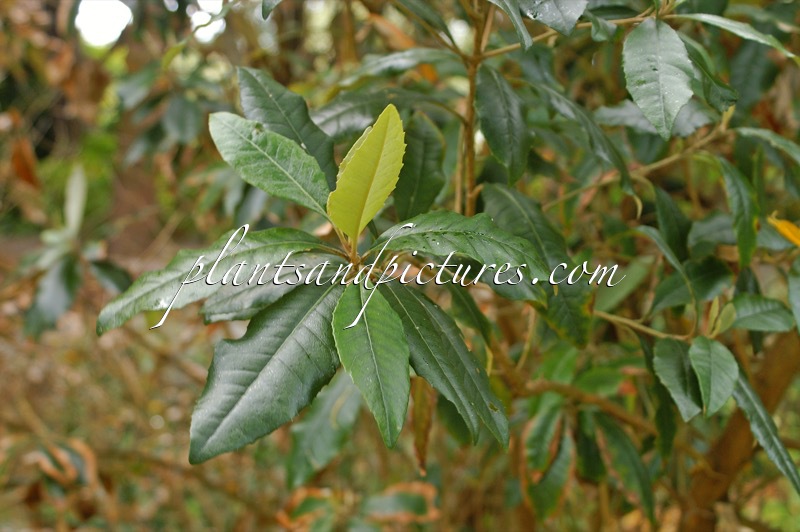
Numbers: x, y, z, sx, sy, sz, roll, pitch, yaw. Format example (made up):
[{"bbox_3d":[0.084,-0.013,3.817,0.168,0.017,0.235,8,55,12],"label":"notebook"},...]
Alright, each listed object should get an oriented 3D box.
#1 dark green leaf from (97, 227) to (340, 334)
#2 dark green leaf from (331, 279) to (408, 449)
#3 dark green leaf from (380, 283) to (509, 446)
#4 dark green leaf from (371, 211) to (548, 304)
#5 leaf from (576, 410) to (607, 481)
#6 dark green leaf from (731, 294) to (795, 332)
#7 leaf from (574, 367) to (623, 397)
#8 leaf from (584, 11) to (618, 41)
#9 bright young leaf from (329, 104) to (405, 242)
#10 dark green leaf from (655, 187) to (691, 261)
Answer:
[{"bbox_3d":[-0.090,0.009,0.738,0.127,0.018,0.036,-17,31,-9],"label":"dark green leaf"},{"bbox_3d":[-0.012,0.044,0.718,0.036,0.098,0.011,-8,-34,-3],"label":"dark green leaf"},{"bbox_3d":[0.022,0.046,0.735,0.031,0.013,0.104,-23,64,-28],"label":"dark green leaf"},{"bbox_3d":[0.031,-0.005,0.747,0.092,0.018,0.036,11,35,3],"label":"dark green leaf"},{"bbox_3d":[0.144,0.134,1.120,0.020,0.055,0.018,-9,-7,0],"label":"leaf"},{"bbox_3d":[0.224,0.029,0.920,0.039,0.021,0.018,-6,-24,0],"label":"dark green leaf"},{"bbox_3d":[0.151,0.087,1.120,0.038,0.020,0.018,-4,-20,0],"label":"leaf"},{"bbox_3d":[0.119,-0.142,0.880,0.019,0.019,0.015,-4,-6,0],"label":"leaf"},{"bbox_3d":[-0.015,-0.045,0.738,0.031,0.072,0.012,16,20,7],"label":"bright young leaf"},{"bbox_3d":[0.183,-0.028,0.990,0.017,0.053,0.018,-21,-9,11],"label":"dark green leaf"}]

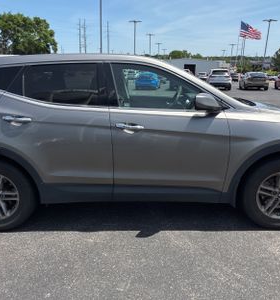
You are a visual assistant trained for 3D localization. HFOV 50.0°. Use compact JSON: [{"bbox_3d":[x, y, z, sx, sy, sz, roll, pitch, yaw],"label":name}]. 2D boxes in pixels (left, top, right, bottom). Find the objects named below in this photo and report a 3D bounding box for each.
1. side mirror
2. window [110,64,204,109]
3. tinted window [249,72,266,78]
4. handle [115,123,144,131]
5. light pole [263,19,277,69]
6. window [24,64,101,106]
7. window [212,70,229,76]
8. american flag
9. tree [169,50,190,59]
[{"bbox_3d":[0.575,-0.400,2.529,0.210,0.155,0.230,0,15,0],"label":"side mirror"},{"bbox_3d":[0.156,-0.569,2.681,0.839,0.432,0.055,1,-6,0],"label":"window"},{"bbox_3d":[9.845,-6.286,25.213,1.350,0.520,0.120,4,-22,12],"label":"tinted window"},{"bbox_3d":[-0.089,-0.205,2.621,0.250,0.045,0.050,0,15,0],"label":"handle"},{"bbox_3d":[18.661,-14.703,44.137,2.300,8.285,0.500,7,17,23],"label":"light pole"},{"bbox_3d":[-0.692,-0.577,2.681,0.679,0.385,0.050,1,-6,0],"label":"window"},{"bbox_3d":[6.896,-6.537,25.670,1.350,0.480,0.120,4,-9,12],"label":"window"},{"bbox_3d":[30.435,-32.625,82.218,5.700,4.900,1.000,6,16,20],"label":"american flag"},{"bbox_3d":[18.703,-42.703,143.779,11.000,9.353,10.000,3,16,7],"label":"tree"}]

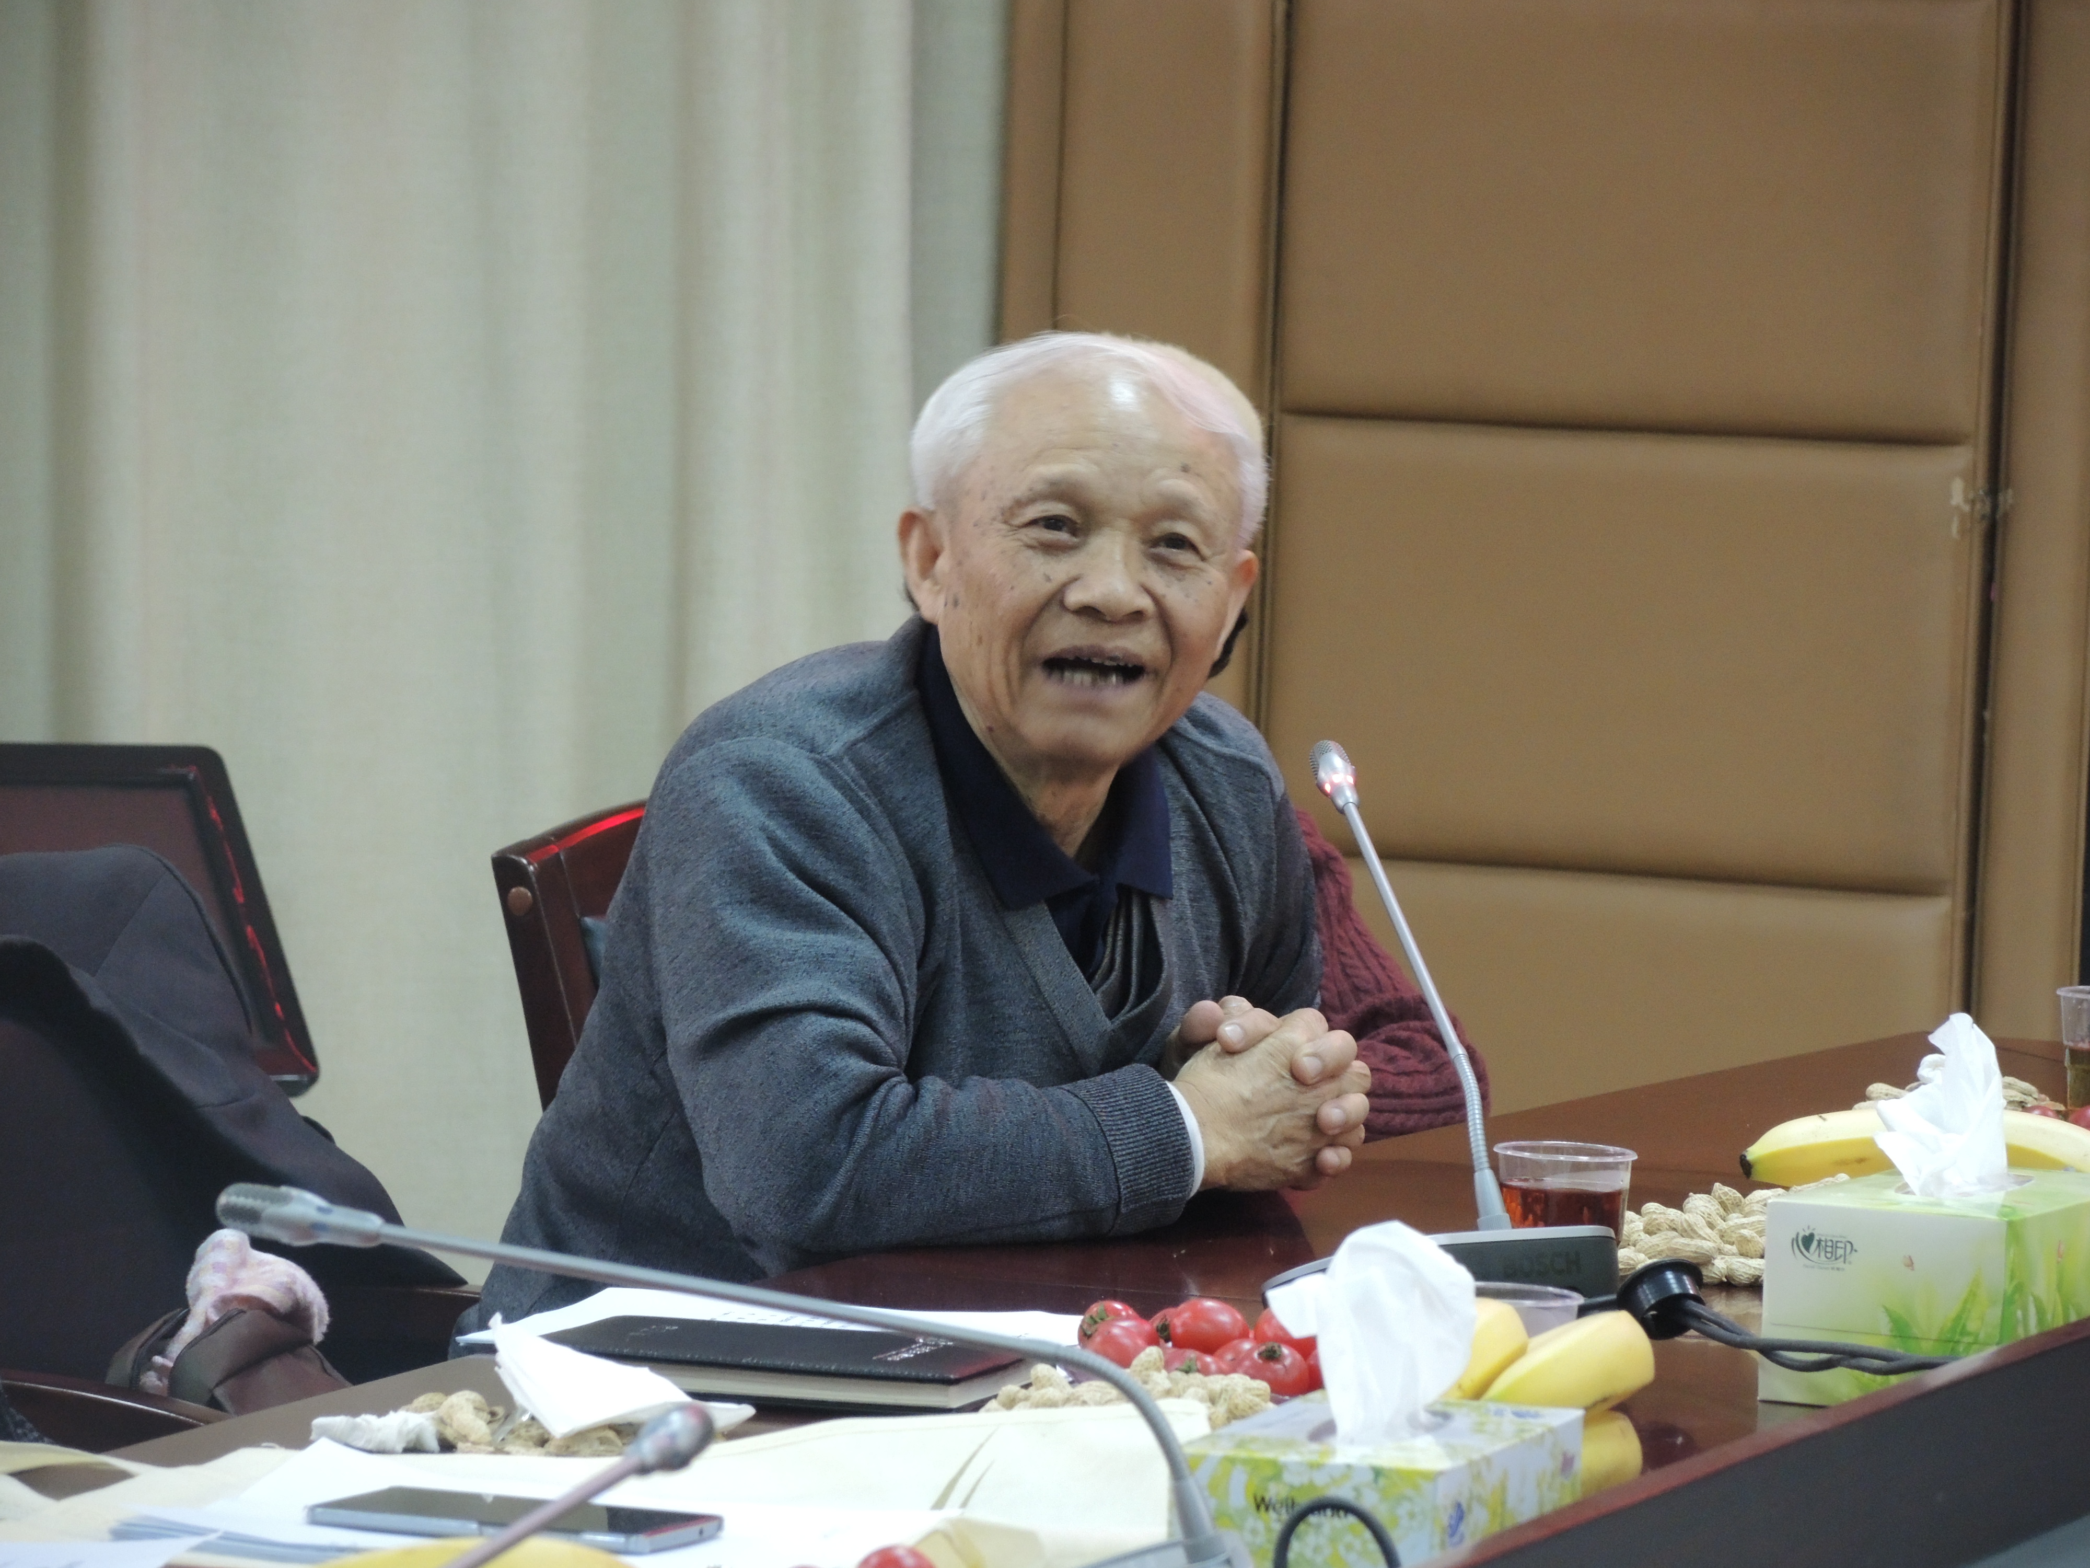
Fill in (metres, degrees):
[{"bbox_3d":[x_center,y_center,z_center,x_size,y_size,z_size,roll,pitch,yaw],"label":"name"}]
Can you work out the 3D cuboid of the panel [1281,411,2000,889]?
[{"bbox_3d":[0.431,-0.096,9.000,0.545,0.335,0.050,4,5,19],"label":"panel"}]

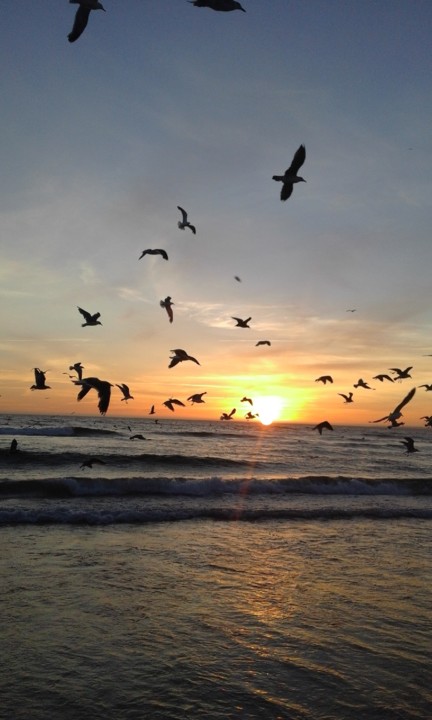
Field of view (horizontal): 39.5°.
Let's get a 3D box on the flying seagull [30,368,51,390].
[{"bbox_3d":[-3.792,0.432,13.000,0.460,0.460,0.620,2,-6,0],"label":"flying seagull"}]

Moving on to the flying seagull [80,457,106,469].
[{"bbox_3d":[-2.912,2.436,14.300,0.950,0.260,0.460,-3,-7,39],"label":"flying seagull"}]

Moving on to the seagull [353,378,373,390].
[{"bbox_3d":[4.045,0.672,16.500,0.460,0.280,0.900,3,-6,-16],"label":"seagull"}]

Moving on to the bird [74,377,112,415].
[{"bbox_3d":[-1.466,0.425,7.200,0.480,0.450,0.800,6,-7,-33],"label":"bird"}]

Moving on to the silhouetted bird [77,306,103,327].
[{"bbox_3d":[-2.685,-0.926,12.800,0.460,0.420,0.850,0,-6,18],"label":"silhouetted bird"}]

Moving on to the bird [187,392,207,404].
[{"bbox_3d":[-0.583,1.152,18.000,0.460,0.370,0.950,0,-6,18],"label":"bird"}]

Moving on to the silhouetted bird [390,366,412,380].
[{"bbox_3d":[4.109,0.301,13.400,0.470,0.310,0.950,3,-6,-11],"label":"silhouetted bird"}]

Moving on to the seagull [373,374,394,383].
[{"bbox_3d":[4.538,0.501,16.300,0.460,0.240,0.950,4,-6,-24],"label":"seagull"}]

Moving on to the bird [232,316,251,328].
[{"bbox_3d":[0.699,-1.028,16.500,0.460,0.300,0.880,5,-7,-29],"label":"bird"}]

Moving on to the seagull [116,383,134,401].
[{"bbox_3d":[-2.633,0.916,17.500,0.450,0.500,0.620,2,-6,-5],"label":"seagull"}]

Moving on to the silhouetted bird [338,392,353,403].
[{"bbox_3d":[5.109,1.477,23.500,0.440,0.380,0.850,0,-6,12],"label":"silhouetted bird"}]

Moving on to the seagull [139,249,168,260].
[{"bbox_3d":[-2.026,-3.420,19.500,0.980,0.360,0.450,5,-7,-28],"label":"seagull"}]

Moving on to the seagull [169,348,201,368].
[{"bbox_3d":[-0.576,-0.027,11.000,0.470,0.350,0.850,7,-8,-41],"label":"seagull"}]

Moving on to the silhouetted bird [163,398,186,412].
[{"bbox_3d":[-1.104,1.210,16.000,0.850,0.330,0.460,-2,-7,36],"label":"silhouetted bird"}]

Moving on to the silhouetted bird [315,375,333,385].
[{"bbox_3d":[4.110,0.746,23.000,0.460,0.340,0.850,1,-6,10],"label":"silhouetted bird"}]

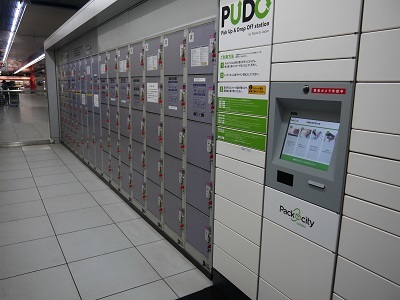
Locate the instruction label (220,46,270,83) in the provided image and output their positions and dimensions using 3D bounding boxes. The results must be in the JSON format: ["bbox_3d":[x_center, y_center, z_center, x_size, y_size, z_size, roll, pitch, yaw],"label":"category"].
[{"bbox_3d":[0.253,-0.503,1.938,0.013,0.192,0.488,-6,13,-31],"label":"instruction label"}]

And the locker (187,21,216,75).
[{"bbox_3d":[0.215,-0.745,2.471,0.500,0.346,0.365,-5,13,-31],"label":"locker"}]

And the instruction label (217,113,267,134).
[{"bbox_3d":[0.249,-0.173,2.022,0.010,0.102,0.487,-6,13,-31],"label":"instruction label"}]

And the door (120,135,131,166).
[{"bbox_3d":[-0.938,0.002,4.092,0.040,0.352,0.365,-5,13,-31],"label":"door"}]

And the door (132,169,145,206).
[{"bbox_3d":[-0.694,0.416,3.699,0.030,0.347,0.369,-6,13,-31],"label":"door"}]

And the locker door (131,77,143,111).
[{"bbox_3d":[-0.674,-0.611,3.529,0.030,0.346,0.369,-6,13,-31],"label":"locker door"}]

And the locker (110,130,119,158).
[{"bbox_3d":[-1.133,-0.073,4.331,0.030,0.340,0.350,-5,13,-31],"label":"locker"}]

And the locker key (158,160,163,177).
[{"bbox_3d":[-0.369,0.174,3.051,0.045,0.156,0.058,-6,13,-31],"label":"locker key"}]

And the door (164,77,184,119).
[{"bbox_3d":[-0.222,-0.451,2.738,0.030,0.335,0.355,-6,13,-31],"label":"door"}]

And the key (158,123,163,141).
[{"bbox_3d":[-0.373,-0.177,3.021,0.025,0.162,0.050,-5,13,-31],"label":"key"}]

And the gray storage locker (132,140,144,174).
[{"bbox_3d":[-0.706,0.082,3.676,0.030,0.352,0.355,-6,13,-31],"label":"gray storage locker"}]

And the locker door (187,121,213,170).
[{"bbox_3d":[0.000,-0.042,2.480,0.030,0.350,0.366,-6,13,-31],"label":"locker door"}]

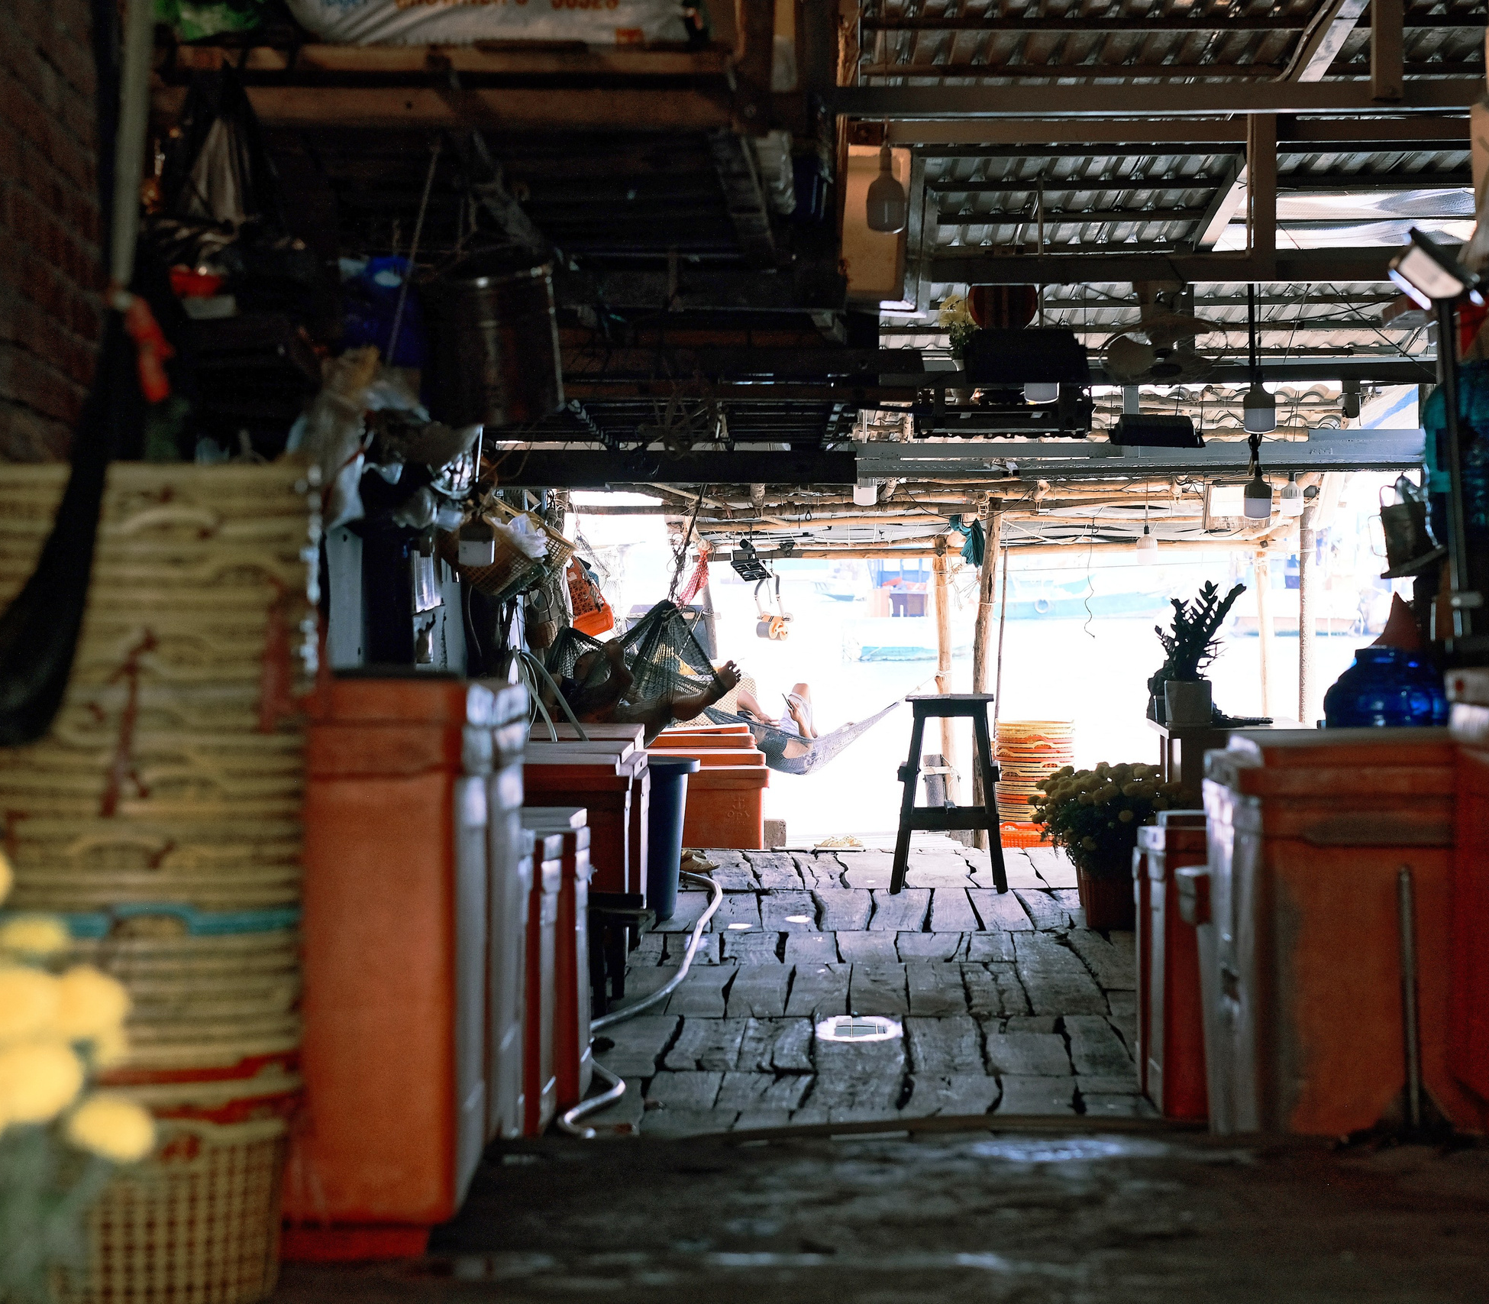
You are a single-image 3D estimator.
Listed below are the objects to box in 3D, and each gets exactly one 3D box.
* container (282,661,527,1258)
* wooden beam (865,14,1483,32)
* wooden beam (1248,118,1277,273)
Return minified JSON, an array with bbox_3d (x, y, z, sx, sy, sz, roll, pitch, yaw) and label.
[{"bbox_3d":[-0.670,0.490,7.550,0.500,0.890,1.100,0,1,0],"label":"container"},{"bbox_3d":[1.339,-1.955,14.200,1.970,0.050,0.050,0,1,2],"label":"wooden beam"},{"bbox_3d":[1.822,-1.603,16.000,0.090,0.580,0.080,0,1,2],"label":"wooden beam"}]

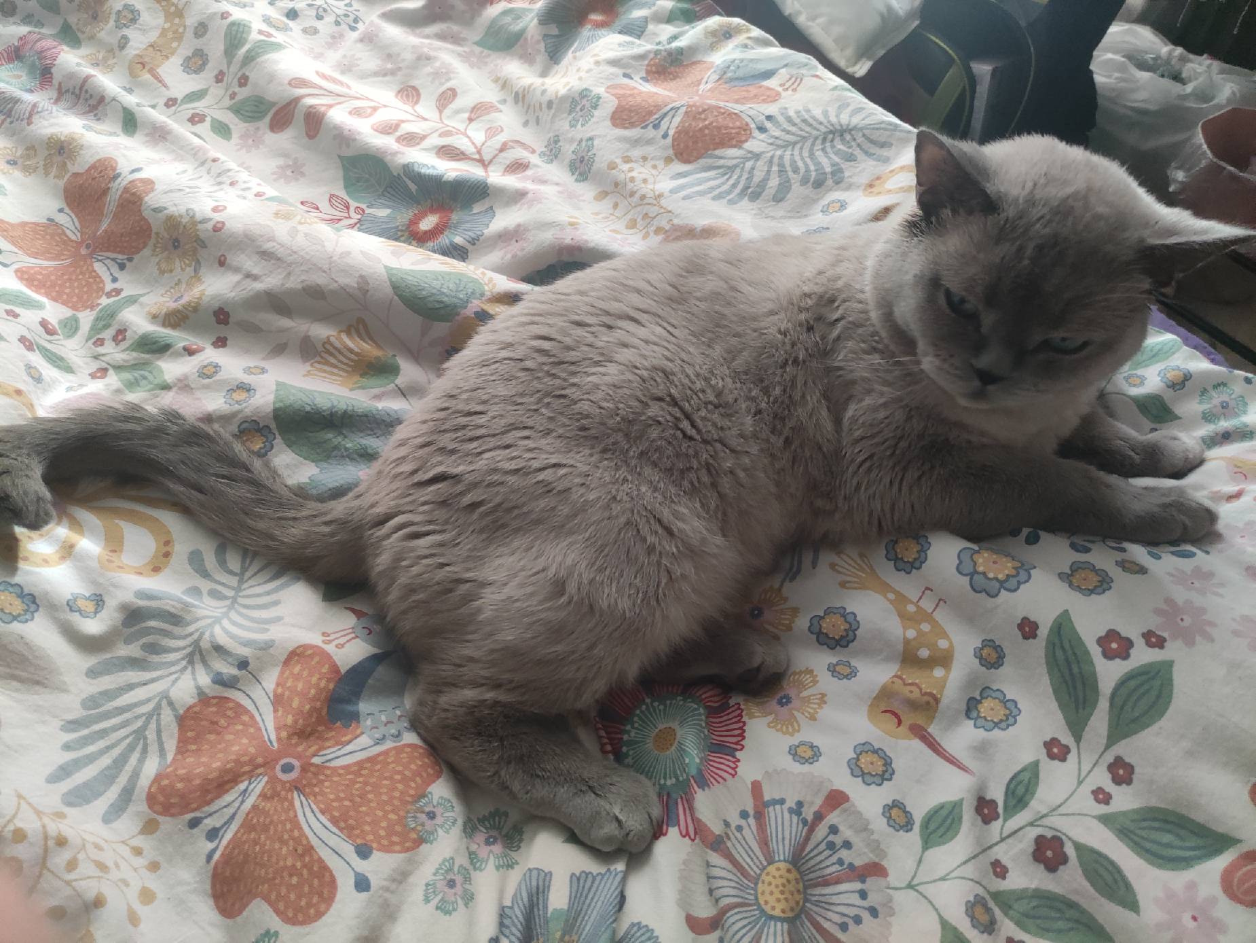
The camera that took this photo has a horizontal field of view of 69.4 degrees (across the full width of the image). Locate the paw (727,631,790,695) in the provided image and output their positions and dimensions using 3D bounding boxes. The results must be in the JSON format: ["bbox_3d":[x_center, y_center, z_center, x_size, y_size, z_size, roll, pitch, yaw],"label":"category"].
[{"bbox_3d":[0.067,0.099,0.470,0.033,0.026,0.033,4,52,3],"label":"paw"}]

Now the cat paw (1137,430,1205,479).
[{"bbox_3d":[0.333,-0.010,0.556,0.038,0.026,0.031,3,52,2],"label":"cat paw"}]

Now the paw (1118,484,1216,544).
[{"bbox_3d":[0.315,0.025,0.529,0.050,0.026,0.032,8,52,6],"label":"paw"}]

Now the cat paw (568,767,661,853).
[{"bbox_3d":[-0.006,0.158,0.423,0.042,0.029,0.035,28,57,20],"label":"cat paw"}]

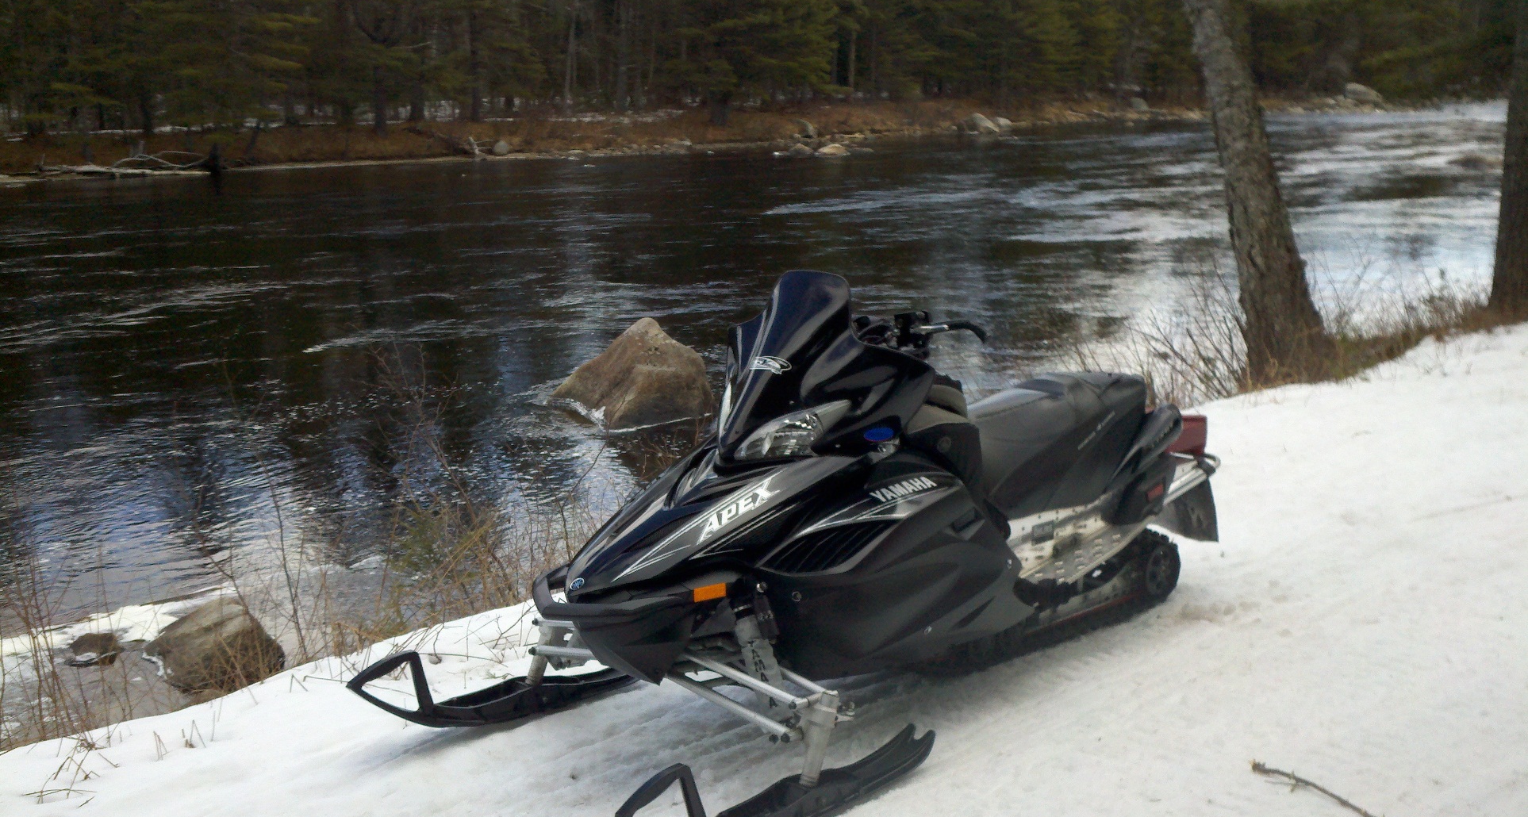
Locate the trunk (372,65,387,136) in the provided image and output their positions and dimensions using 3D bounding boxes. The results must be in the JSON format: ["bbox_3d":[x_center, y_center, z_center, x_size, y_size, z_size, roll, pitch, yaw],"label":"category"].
[{"bbox_3d":[-11.009,-8.836,44.133,0.380,1.869,0.380,0,12,0],"label":"trunk"}]

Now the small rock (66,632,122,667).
[{"bbox_3d":[-2.955,1.046,6.790,0.248,0.126,0.198,0,12,0],"label":"small rock"}]

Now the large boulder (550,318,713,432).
[{"bbox_3d":[-0.991,-0.316,11.523,1.202,0.741,1.081,0,12,0],"label":"large boulder"}]

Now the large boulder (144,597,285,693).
[{"bbox_3d":[-2.372,0.974,6.625,0.608,0.338,0.517,0,12,0],"label":"large boulder"}]

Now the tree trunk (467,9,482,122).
[{"bbox_3d":[-8.783,-10.437,46.852,0.360,3.352,0.360,0,12,0],"label":"tree trunk"}]

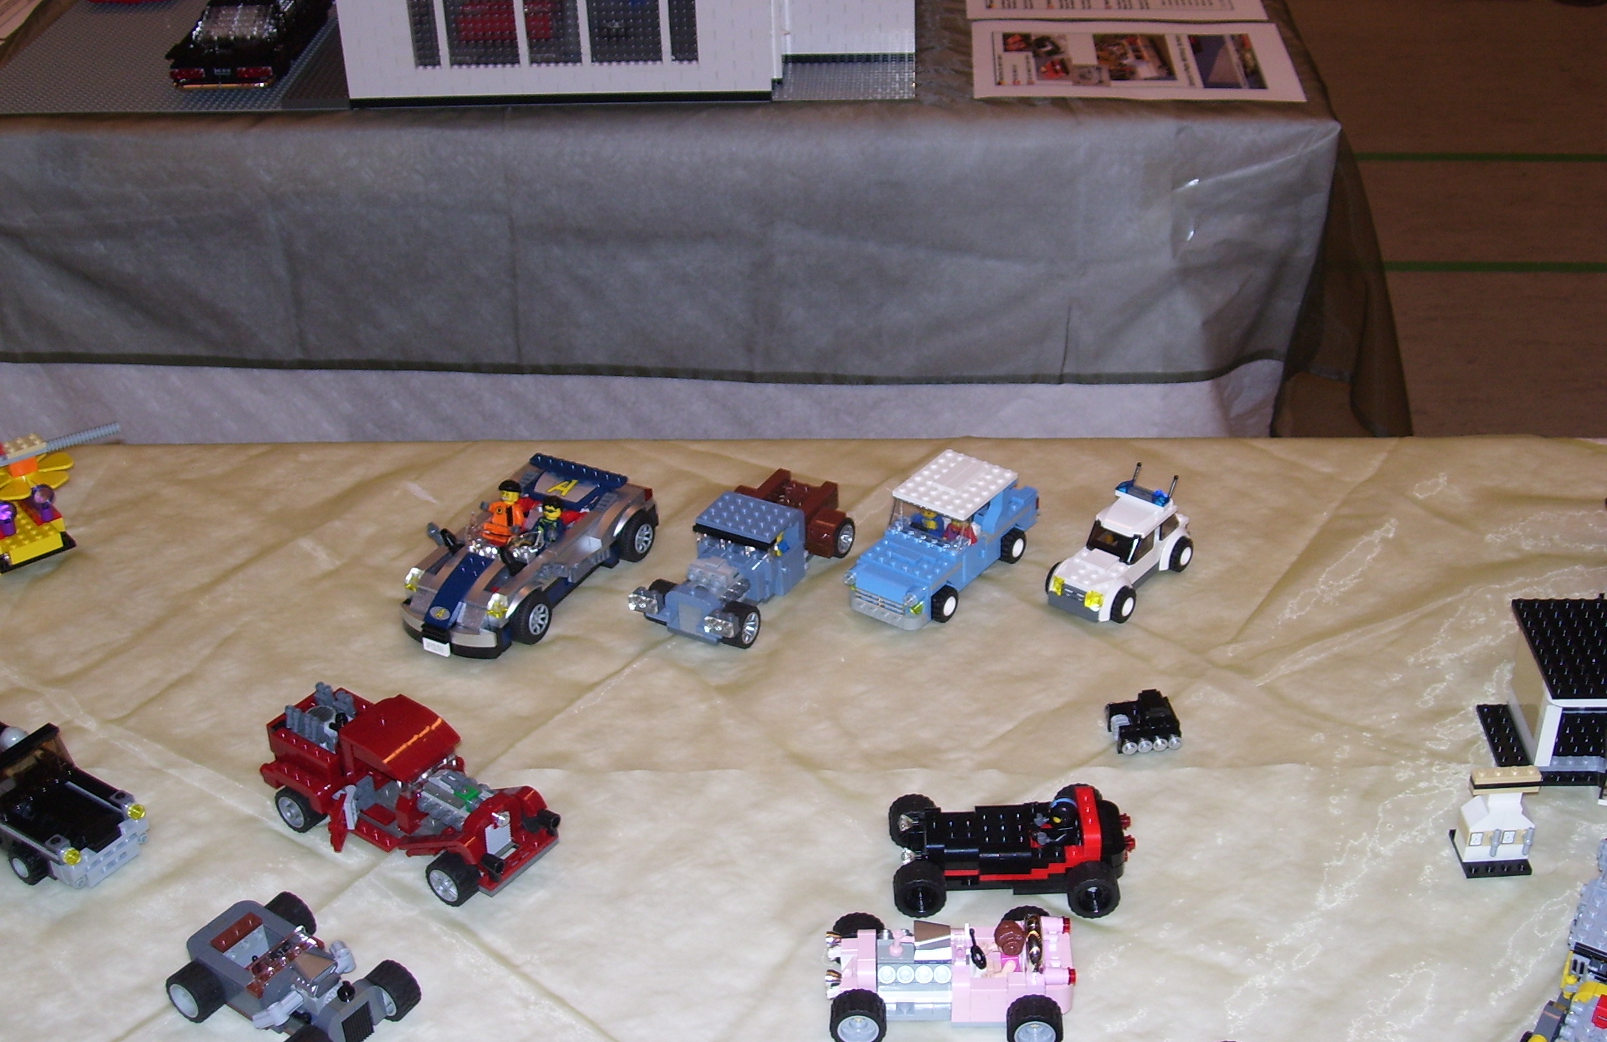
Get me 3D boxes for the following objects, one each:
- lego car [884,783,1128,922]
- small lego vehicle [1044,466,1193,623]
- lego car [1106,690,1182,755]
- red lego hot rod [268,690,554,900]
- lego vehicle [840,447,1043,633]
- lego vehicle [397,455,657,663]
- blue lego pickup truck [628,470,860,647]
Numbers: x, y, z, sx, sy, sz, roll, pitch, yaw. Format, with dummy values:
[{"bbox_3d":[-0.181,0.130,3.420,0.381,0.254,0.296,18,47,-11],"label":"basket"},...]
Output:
[{"bbox_3d":[0.099,0.150,0.986,0.114,0.040,0.067,-1,32,0],"label":"lego car"},{"bbox_3d":[0.177,0.013,1.187,0.052,0.055,0.090,22,39,32],"label":"small lego vehicle"},{"bbox_3d":[0.175,0.101,1.070,0.035,0.024,0.032,-6,32,-7],"label":"lego car"},{"bbox_3d":[-0.192,0.127,1.014,0.151,0.056,0.077,20,38,31],"label":"red lego hot rod"},{"bbox_3d":[0.079,0.008,1.194,0.055,0.059,0.123,21,38,31],"label":"lego vehicle"},{"bbox_3d":[-0.161,0.018,1.203,0.078,0.061,0.157,15,36,24],"label":"lego vehicle"},{"bbox_3d":[-0.032,0.015,1.212,0.073,0.052,0.141,16,36,24],"label":"blue lego pickup truck"}]

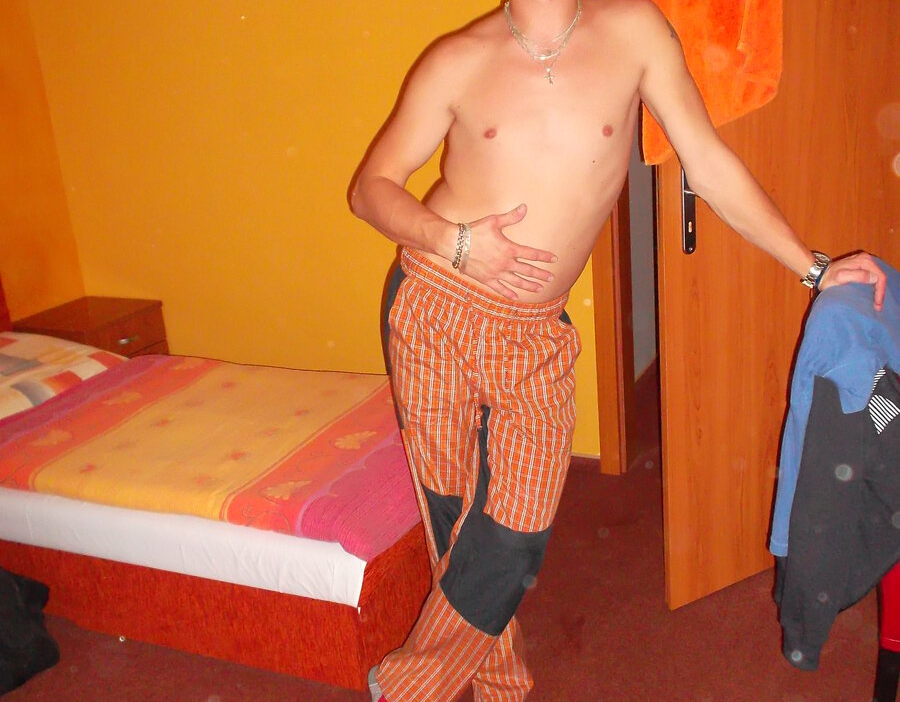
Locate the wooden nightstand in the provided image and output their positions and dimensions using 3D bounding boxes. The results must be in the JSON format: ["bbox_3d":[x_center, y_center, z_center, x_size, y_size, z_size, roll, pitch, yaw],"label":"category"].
[{"bbox_3d":[-1.418,0.113,3.924,0.421,0.551,0.427,3,18,26],"label":"wooden nightstand"}]

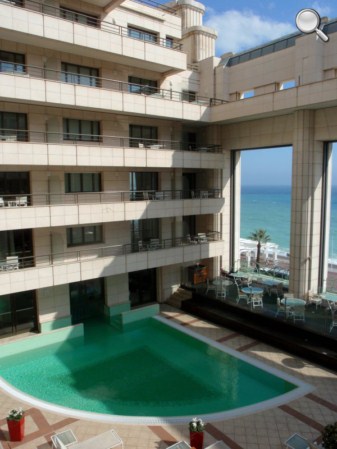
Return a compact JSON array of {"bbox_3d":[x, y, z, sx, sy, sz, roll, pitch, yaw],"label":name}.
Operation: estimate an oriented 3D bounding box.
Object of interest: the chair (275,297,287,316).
[{"bbox_3d":[5.639,4.139,18.227,0.580,0.880,0.560,0,6,5],"label":"chair"}]

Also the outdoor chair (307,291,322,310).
[{"bbox_3d":[7.758,4.009,19.334,0.580,0.890,0.570,3,7,30],"label":"outdoor chair"}]

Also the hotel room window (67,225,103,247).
[{"bbox_3d":[-4.708,0.678,20.772,2.191,1.086,0.150,-5,7,-37],"label":"hotel room window"}]

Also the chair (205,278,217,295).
[{"bbox_3d":[2.584,3.786,22.086,0.580,0.880,0.560,-1,6,2],"label":"chair"}]

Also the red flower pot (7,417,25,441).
[{"bbox_3d":[-4.814,6.475,11.514,0.380,0.670,0.380,-1,6,2],"label":"red flower pot"}]

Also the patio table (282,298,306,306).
[{"bbox_3d":[6.221,4.218,18.065,1.220,0.740,1.220,-1,6,0],"label":"patio table"}]

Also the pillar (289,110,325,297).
[{"bbox_3d":[7.831,-0.979,20.423,1.000,10.480,1.600,-6,8,-42],"label":"pillar"}]

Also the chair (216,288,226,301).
[{"bbox_3d":[3.065,3.867,21.231,0.560,0.880,0.580,0,6,4],"label":"chair"}]

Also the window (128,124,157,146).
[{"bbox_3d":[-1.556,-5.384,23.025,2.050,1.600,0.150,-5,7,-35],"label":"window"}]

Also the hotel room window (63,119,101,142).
[{"bbox_3d":[-4.891,-5.320,20.643,2.250,1.180,0.150,-5,7,-35],"label":"hotel room window"}]

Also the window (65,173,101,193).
[{"bbox_3d":[-4.733,-2.351,20.474,2.200,1.091,0.150,-5,7,-37],"label":"window"}]

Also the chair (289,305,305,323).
[{"bbox_3d":[6.181,4.209,17.471,0.560,0.880,0.580,-1,6,-4],"label":"chair"}]

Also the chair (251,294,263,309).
[{"bbox_3d":[4.728,4.017,19.620,0.570,0.880,0.580,-2,6,-8],"label":"chair"}]

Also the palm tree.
[{"bbox_3d":[17.144,5.318,68.460,4.000,9.000,4.000,0,6,11],"label":"palm tree"}]

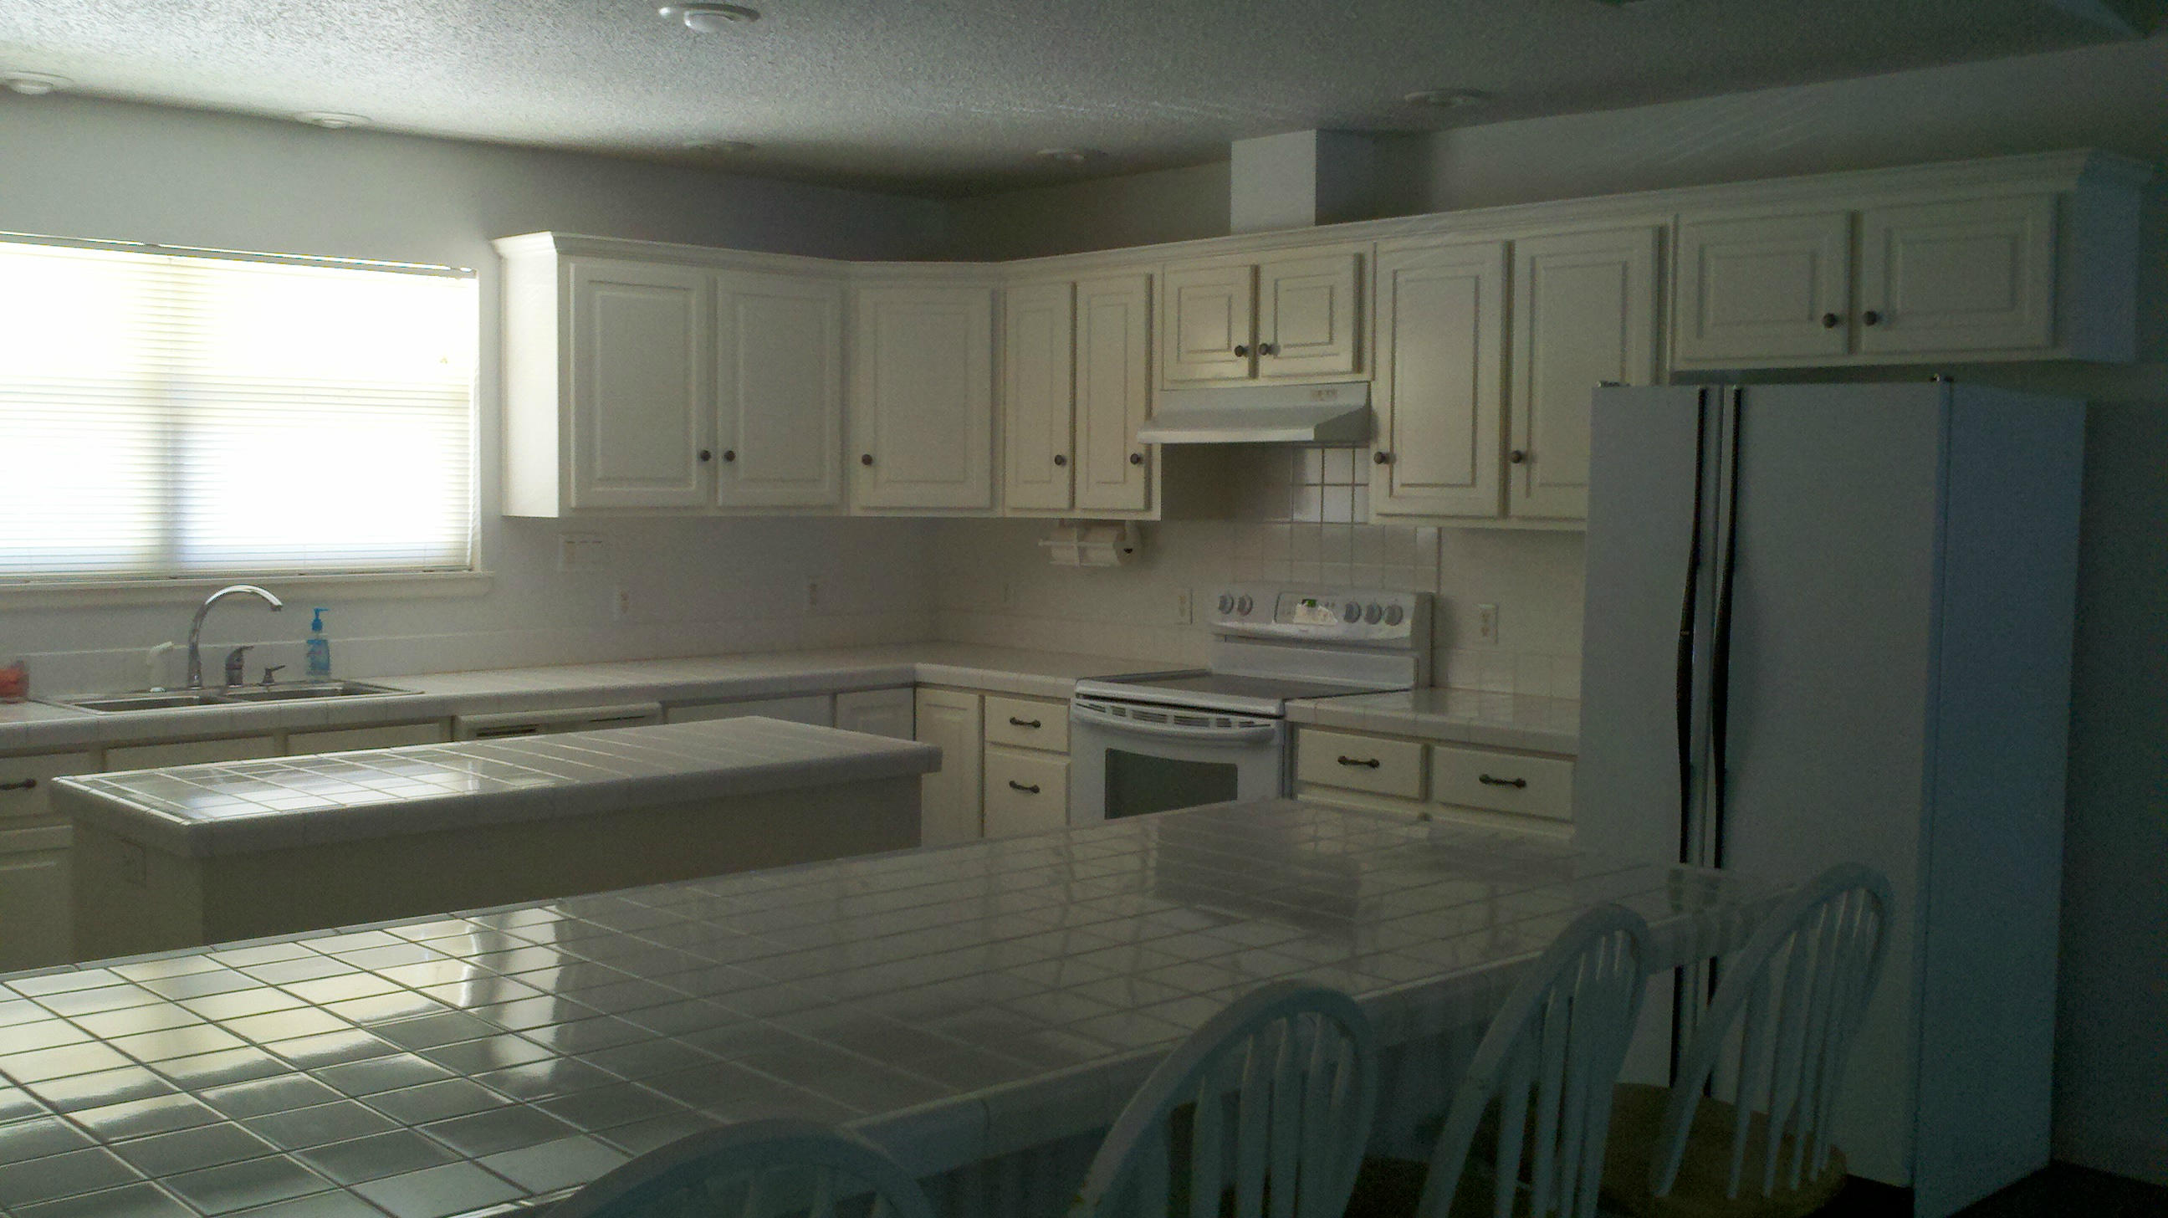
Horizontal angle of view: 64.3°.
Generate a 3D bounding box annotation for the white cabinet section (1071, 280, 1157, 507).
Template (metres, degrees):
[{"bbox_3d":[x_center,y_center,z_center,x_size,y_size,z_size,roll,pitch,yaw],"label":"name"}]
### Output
[{"bbox_3d":[0.202,-0.674,5.516,0.334,0.730,0.315,4,5,45],"label":"white cabinet section"}]

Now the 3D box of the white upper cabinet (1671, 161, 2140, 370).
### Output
[{"bbox_3d":[1.880,-0.769,4.009,0.326,0.420,0.863,-3,5,-44],"label":"white upper cabinet"}]

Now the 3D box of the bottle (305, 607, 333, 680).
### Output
[{"bbox_3d":[-2.195,0.095,4.944,0.062,0.209,0.048,-3,5,-44],"label":"bottle"}]

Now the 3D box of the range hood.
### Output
[{"bbox_3d":[0.578,-0.566,5.054,0.463,0.167,0.739,-3,5,-44],"label":"range hood"}]

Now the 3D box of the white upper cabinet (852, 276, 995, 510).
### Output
[{"bbox_3d":[-0.524,-0.687,5.813,0.463,0.720,0.309,1,4,1],"label":"white upper cabinet"}]

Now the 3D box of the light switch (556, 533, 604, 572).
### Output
[{"bbox_3d":[-1.575,-0.175,5.397,0.160,0.115,0.016,-3,5,-39],"label":"light switch"}]

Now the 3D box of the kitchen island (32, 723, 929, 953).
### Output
[{"bbox_3d":[-1.142,0.757,3.564,1.540,0.890,0.670,-3,5,-44],"label":"kitchen island"}]

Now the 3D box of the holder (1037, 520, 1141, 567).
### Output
[{"bbox_3d":[0.017,-0.212,5.610,0.140,0.140,0.310,-3,5,-44],"label":"holder"}]

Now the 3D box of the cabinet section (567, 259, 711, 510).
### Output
[{"bbox_3d":[-1.446,-0.671,5.317,0.315,0.717,0.482,4,5,45],"label":"cabinet section"}]

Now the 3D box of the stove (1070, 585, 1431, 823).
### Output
[{"bbox_3d":[0.478,0.527,5.058,0.670,1.170,0.750,-3,5,-44],"label":"stove"}]

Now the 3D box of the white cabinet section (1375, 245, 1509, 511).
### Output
[{"bbox_3d":[1.046,-0.608,4.683,0.410,0.719,0.315,4,5,45],"label":"white cabinet section"}]

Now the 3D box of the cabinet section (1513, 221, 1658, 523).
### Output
[{"bbox_3d":[1.346,-0.580,4.387,0.396,0.705,0.315,4,5,45],"label":"cabinet section"}]

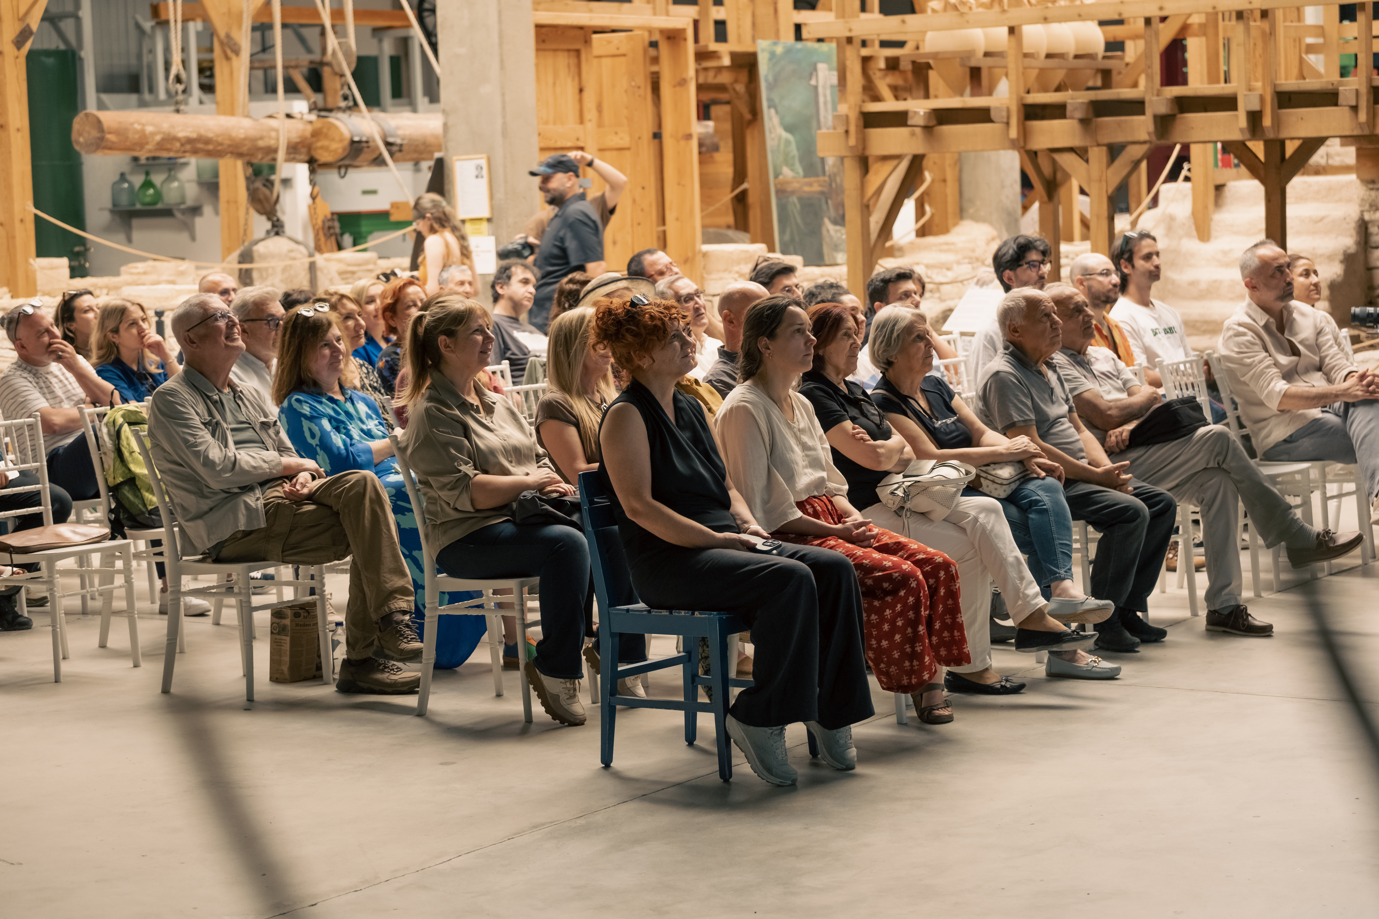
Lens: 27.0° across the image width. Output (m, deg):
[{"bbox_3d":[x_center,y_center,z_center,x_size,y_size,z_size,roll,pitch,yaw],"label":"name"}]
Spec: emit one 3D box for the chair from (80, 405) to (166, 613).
[{"bbox_3d":[-2.002,0.243,11.013,0.520,0.914,0.415,2,7,34],"label":"chair"}]

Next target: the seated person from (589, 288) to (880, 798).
[{"bbox_3d":[0.080,0.208,8.031,0.740,1.330,0.500,1,6,37],"label":"seated person"}]

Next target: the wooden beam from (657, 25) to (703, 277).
[{"bbox_3d":[-0.027,-1.113,16.052,0.190,2.560,0.100,1,6,35],"label":"wooden beam"}]

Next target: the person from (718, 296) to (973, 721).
[{"bbox_3d":[0.469,0.167,8.787,0.740,1.333,0.520,2,7,34],"label":"person"}]

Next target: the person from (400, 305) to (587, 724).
[{"bbox_3d":[-0.553,0.153,9.269,0.760,1.333,0.520,2,6,33],"label":"person"}]

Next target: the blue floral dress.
[{"bbox_3d":[-1.130,0.230,10.091,0.800,1.000,0.550,1,6,35],"label":"blue floral dress"}]

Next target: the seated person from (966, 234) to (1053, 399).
[{"bbox_3d":[1.480,-0.233,12.234,0.800,1.370,0.500,1,6,35],"label":"seated person"}]

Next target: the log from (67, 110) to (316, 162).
[{"bbox_3d":[-2.991,-2.037,18.135,0.290,0.290,2.285,1,5,33],"label":"log"}]

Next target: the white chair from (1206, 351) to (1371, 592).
[{"bbox_3d":[2.456,-0.002,11.750,0.490,0.905,0.420,1,6,35],"label":"white chair"}]

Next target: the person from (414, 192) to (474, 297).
[{"bbox_3d":[-1.299,-0.583,15.574,0.380,1.690,0.450,1,6,32],"label":"person"}]

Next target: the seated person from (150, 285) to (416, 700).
[{"bbox_3d":[-1.376,0.118,9.762,1.000,1.360,0.540,2,7,36],"label":"seated person"}]

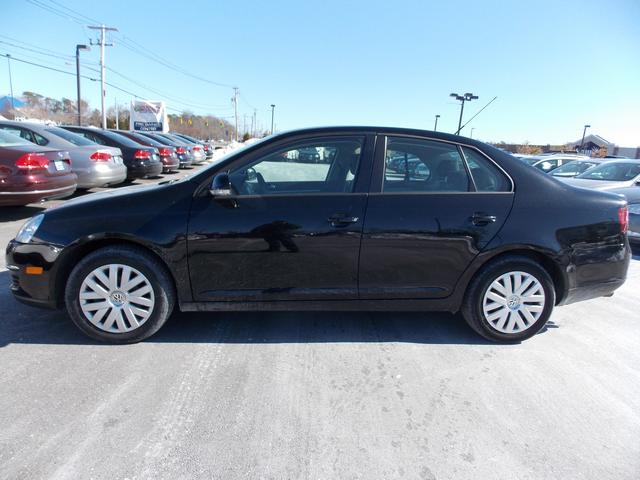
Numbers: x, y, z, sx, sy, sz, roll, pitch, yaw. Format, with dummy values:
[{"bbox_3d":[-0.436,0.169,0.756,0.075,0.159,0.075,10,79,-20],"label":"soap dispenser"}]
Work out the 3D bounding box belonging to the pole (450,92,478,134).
[{"bbox_3d":[12.574,-9.770,38.401,1.900,6.600,1.900,-1,13,-21],"label":"pole"}]

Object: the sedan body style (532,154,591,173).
[{"bbox_3d":[7.807,-2.280,15.448,4.650,1.470,1.800,1,13,-14],"label":"sedan body style"}]

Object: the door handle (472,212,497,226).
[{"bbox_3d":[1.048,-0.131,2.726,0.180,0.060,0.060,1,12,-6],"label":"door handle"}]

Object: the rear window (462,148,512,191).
[{"bbox_3d":[1.110,-0.470,2.835,0.340,0.310,0.110,2,13,-8],"label":"rear window"}]

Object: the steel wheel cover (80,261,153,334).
[{"bbox_3d":[-1.243,0.357,2.634,0.440,0.440,0.070,1,12,-6],"label":"steel wheel cover"}]

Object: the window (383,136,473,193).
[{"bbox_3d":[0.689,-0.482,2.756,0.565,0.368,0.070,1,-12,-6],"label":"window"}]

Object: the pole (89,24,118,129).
[{"bbox_3d":[-16.560,-11.366,33.048,2.450,9.800,0.400,5,12,5],"label":"pole"}]

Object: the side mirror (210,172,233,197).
[{"bbox_3d":[-0.559,-0.315,2.413,0.115,0.140,0.180,2,13,-8],"label":"side mirror"}]

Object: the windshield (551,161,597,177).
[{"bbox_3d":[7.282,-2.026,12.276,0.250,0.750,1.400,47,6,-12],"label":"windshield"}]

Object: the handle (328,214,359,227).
[{"bbox_3d":[0.144,-0.122,2.602,0.185,0.055,0.055,2,13,-8],"label":"handle"}]

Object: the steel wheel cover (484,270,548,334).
[{"bbox_3d":[1.320,0.421,2.906,0.440,0.440,0.070,1,12,-6],"label":"steel wheel cover"}]

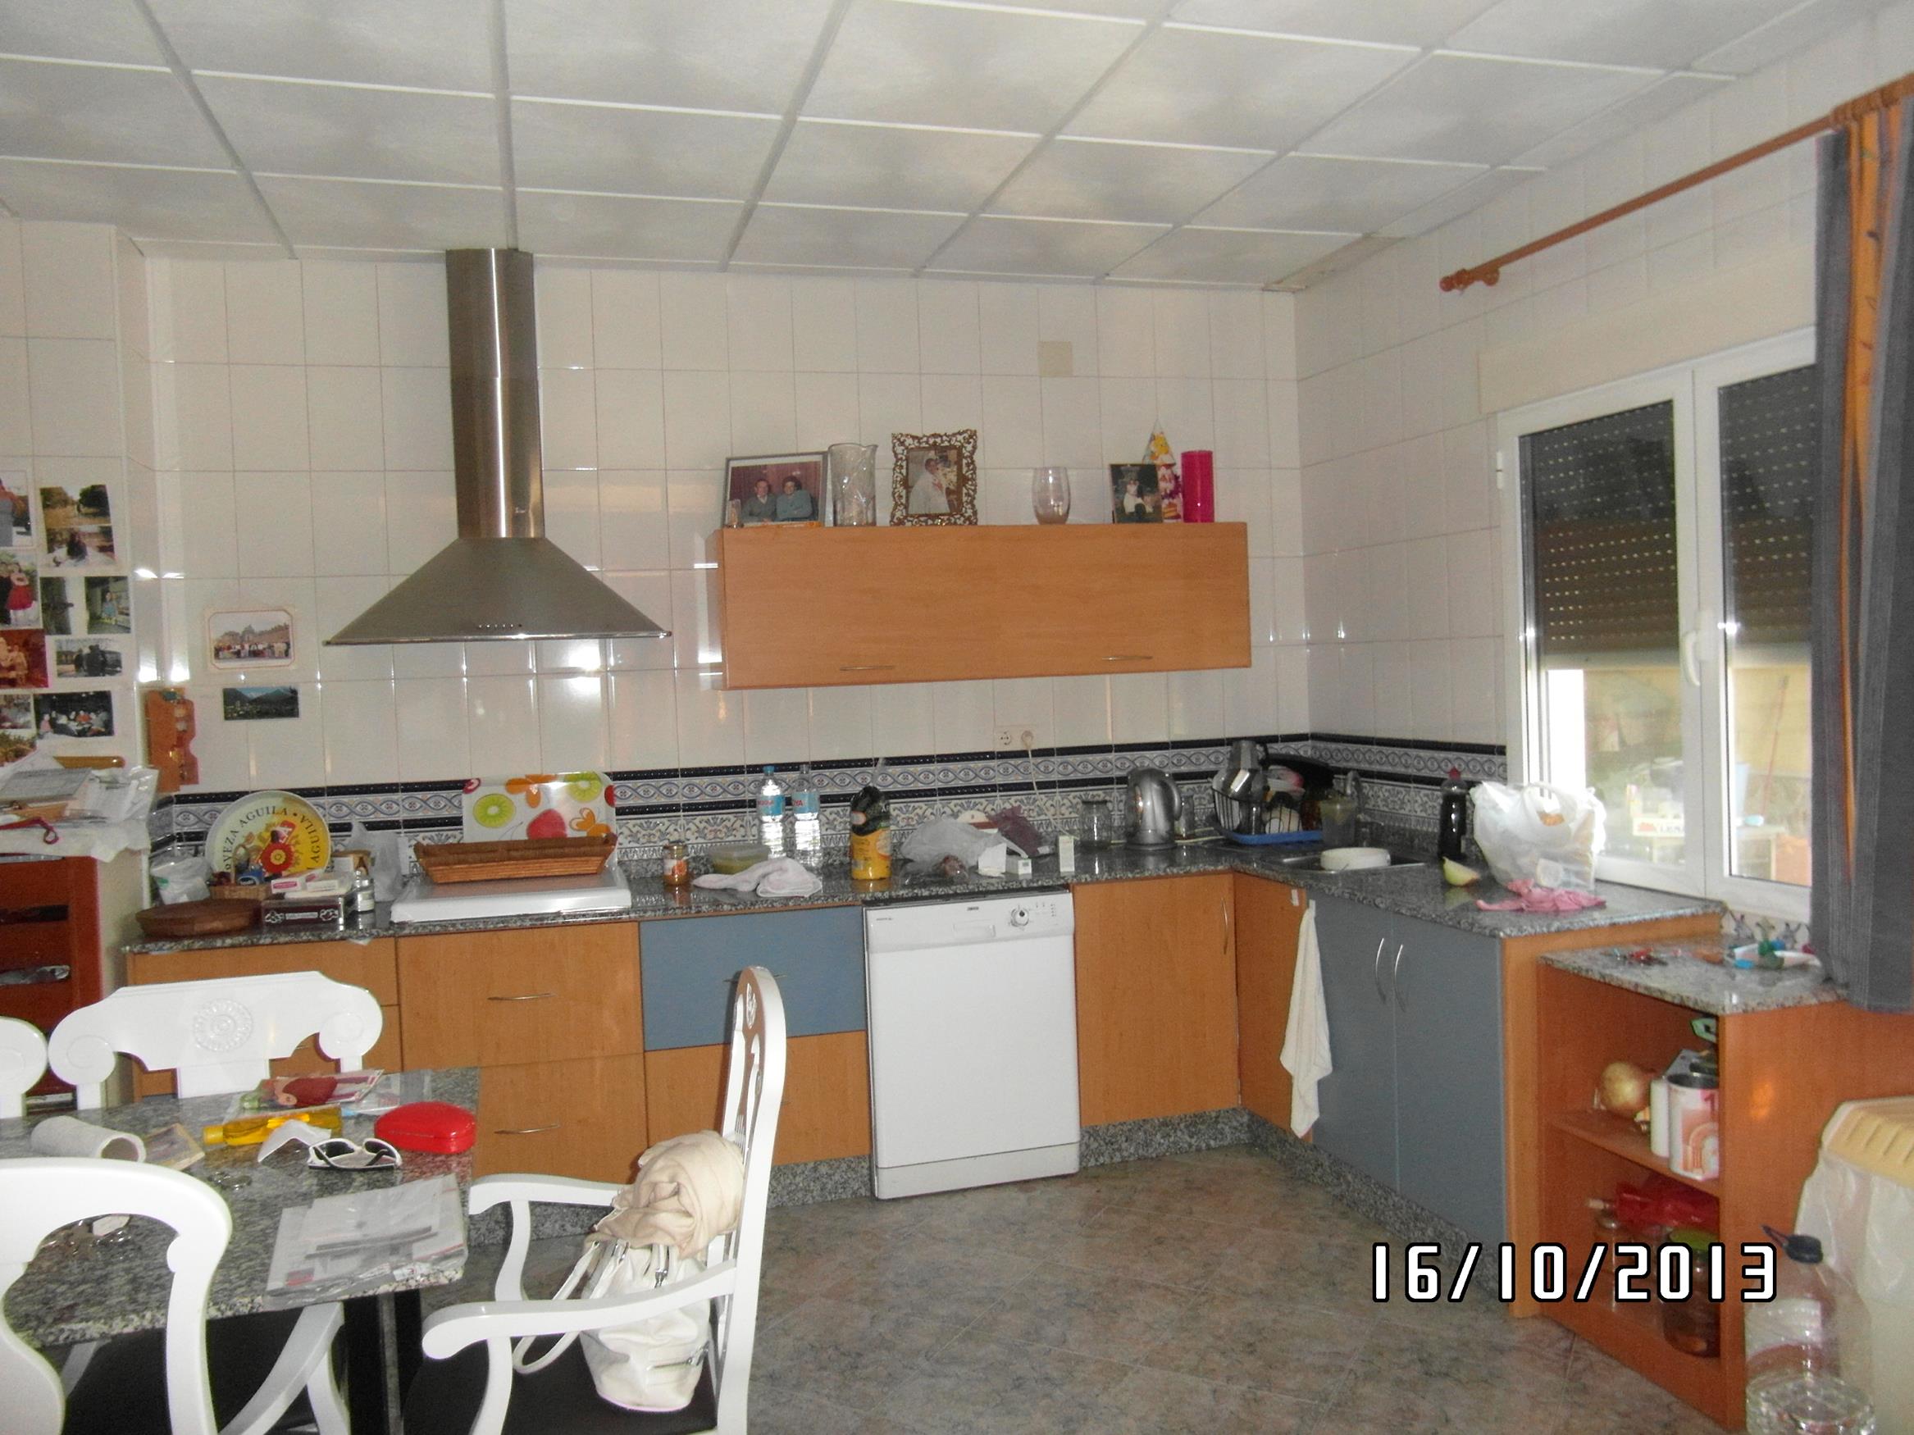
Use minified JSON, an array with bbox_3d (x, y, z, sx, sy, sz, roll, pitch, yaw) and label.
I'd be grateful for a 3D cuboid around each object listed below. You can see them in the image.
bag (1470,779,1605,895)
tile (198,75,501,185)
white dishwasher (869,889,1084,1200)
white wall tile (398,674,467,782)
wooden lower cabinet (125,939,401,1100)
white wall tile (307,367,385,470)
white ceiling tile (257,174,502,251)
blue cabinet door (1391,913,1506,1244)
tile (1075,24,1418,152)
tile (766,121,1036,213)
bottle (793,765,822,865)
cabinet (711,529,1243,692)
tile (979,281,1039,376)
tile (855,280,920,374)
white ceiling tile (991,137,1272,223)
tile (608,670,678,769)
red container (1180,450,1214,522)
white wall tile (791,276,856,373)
[{"bbox_3d":[1.453,0.289,3.335,0.305,0.258,0.190,-1,3,25],"label":"bag"},{"bbox_3d":[-1.313,-1.297,2.953,0.595,0.018,0.595,-3,4,-16],"label":"tile"},{"bbox_3d":[-0.018,0.913,4.014,0.598,0.825,0.570,-3,3,-15],"label":"white dishwasher"},{"bbox_3d":[-1.535,0.036,3.904,0.200,0.300,0.010,-3,3,-13],"label":"white wall tile"},{"bbox_3d":[-1.742,0.891,3.508,0.610,0.704,0.580,-3,3,-15],"label":"wooden lower cabinet"},{"bbox_3d":[-1.759,-0.855,3.810,0.200,0.300,0.010,-3,4,-13],"label":"white wall tile"},{"bbox_3d":[-1.503,-1.333,3.531,0.600,0.020,0.560,-3,3,-16],"label":"white ceiling tile"},{"bbox_3d":[1.121,0.817,3.028,0.020,0.685,0.360,-3,3,-19],"label":"blue cabinet door"},{"bbox_3d":[0.572,-1.333,2.841,0.585,0.015,0.580,-3,3,-15],"label":"tile"},{"bbox_3d":[-0.160,-1.355,3.280,0.595,0.018,0.595,-3,4,-16],"label":"tile"},{"bbox_3d":[-0.450,0.297,3.999,0.086,0.318,0.086,-3,3,-15],"label":"bottle"},{"bbox_3d":[0.091,-0.348,4.080,1.620,0.450,0.320,-3,3,-15],"label":"cabinet"},{"bbox_3d":[0.175,-1.246,4.252,0.200,0.300,0.010,-3,4,-13],"label":"tile"},{"bbox_3d":[-0.209,-1.225,4.154,0.200,0.300,0.010,-3,3,-15],"label":"tile"},{"bbox_3d":[0.416,-1.363,3.372,0.597,0.015,0.590,-3,3,-15],"label":"white ceiling tile"},{"bbox_3d":[-0.938,0.009,3.978,0.200,0.300,0.012,-3,3,-15],"label":"tile"},{"bbox_3d":[0.763,-0.718,4.192,0.106,0.230,0.106,-3,3,-13],"label":"red container"},{"bbox_3d":[-0.403,-1.215,4.102,0.200,0.300,0.010,-3,3,-15],"label":"white wall tile"}]

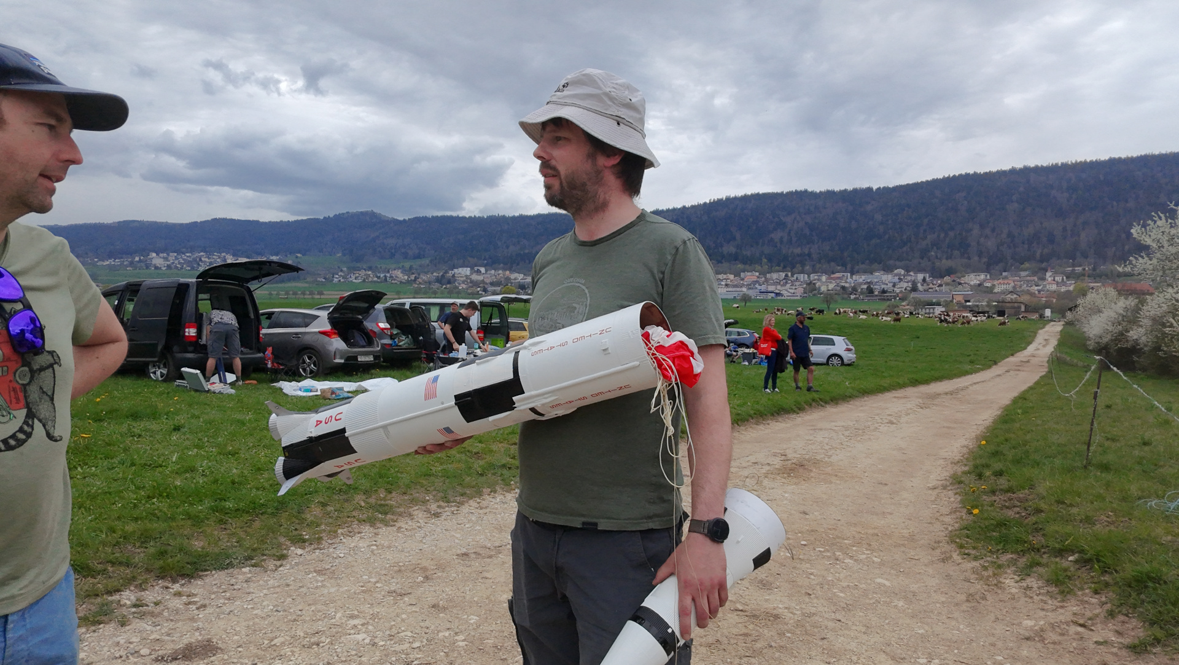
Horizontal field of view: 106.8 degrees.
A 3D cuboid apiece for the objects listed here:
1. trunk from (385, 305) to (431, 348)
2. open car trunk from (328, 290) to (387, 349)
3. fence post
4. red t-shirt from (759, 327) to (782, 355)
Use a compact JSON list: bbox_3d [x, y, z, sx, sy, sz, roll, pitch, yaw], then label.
[{"bbox_3d":[-4.830,-0.160,11.600,0.600,1.100,1.150,1,2,14],"label":"trunk"},{"bbox_3d":[-4.940,-0.265,9.350,0.620,1.220,1.150,0,2,12],"label":"open car trunk"},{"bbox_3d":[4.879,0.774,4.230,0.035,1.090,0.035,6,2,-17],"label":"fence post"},{"bbox_3d":[3.980,0.172,9.600,0.330,0.590,0.430,2,3,37],"label":"red t-shirt"}]

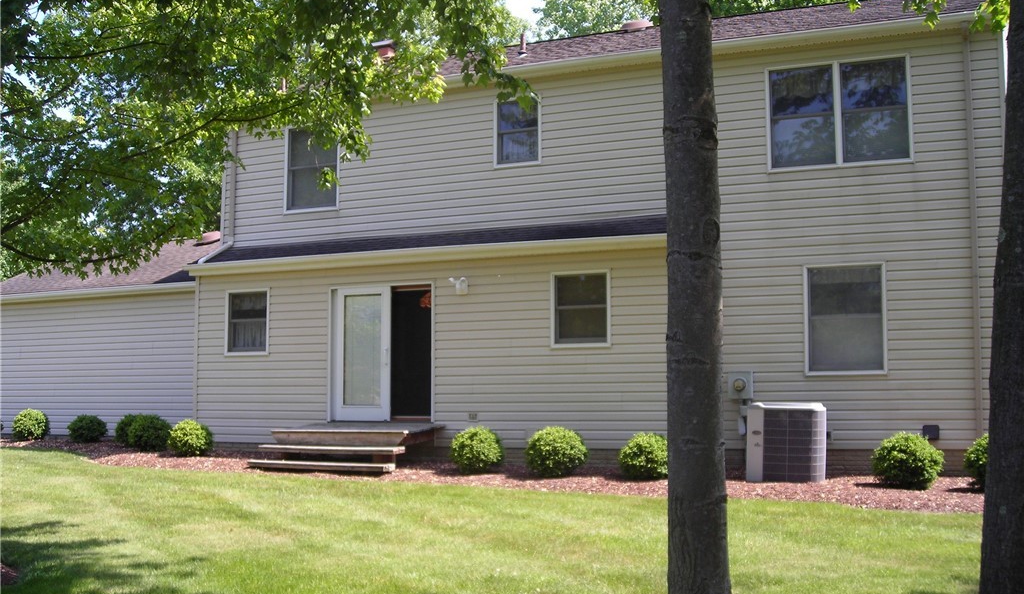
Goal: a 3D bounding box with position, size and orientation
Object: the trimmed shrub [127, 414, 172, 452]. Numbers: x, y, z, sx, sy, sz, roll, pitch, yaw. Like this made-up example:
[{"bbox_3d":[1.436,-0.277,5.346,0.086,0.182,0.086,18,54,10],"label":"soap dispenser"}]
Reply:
[{"bbox_3d":[-5.960,2.235,18.508,0.741,0.617,0.741,-3,-6,25],"label":"trimmed shrub"}]

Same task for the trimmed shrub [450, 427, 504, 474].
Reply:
[{"bbox_3d":[-0.455,2.012,14.820,0.711,0.580,0.711,0,-5,0],"label":"trimmed shrub"}]

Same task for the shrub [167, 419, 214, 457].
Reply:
[{"bbox_3d":[-4.832,2.116,16.894,0.693,0.546,0.693,-2,-5,22],"label":"shrub"}]

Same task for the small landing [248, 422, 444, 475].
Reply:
[{"bbox_3d":[-2.311,2.103,15.752,2.260,0.615,1.600,-3,-6,25],"label":"small landing"}]

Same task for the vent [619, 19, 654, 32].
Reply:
[{"bbox_3d":[2.269,-4.903,20.322,0.600,0.210,0.600,-9,15,2],"label":"vent"}]

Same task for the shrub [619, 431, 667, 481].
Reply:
[{"bbox_3d":[1.680,1.954,13.942,0.714,0.568,0.714,-2,-5,22],"label":"shrub"}]

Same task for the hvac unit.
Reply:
[{"bbox_3d":[3.487,1.825,14.209,0.899,0.957,0.899,-2,-5,22],"label":"hvac unit"}]

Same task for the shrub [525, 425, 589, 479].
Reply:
[{"bbox_3d":[0.563,1.953,14.212,0.796,0.645,0.796,0,-6,0],"label":"shrub"}]

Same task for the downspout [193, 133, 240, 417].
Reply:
[{"bbox_3d":[-4.810,-0.521,18.277,0.364,4.798,0.757,-2,-5,22],"label":"downspout"}]

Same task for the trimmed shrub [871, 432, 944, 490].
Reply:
[{"bbox_3d":[4.598,1.889,13.070,0.811,0.646,0.811,-2,-5,22],"label":"trimmed shrub"}]

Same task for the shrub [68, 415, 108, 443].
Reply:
[{"bbox_3d":[-7.747,2.419,20.561,0.732,0.521,0.732,-3,-6,25],"label":"shrub"}]

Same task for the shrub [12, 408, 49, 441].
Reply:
[{"bbox_3d":[-9.197,2.436,21.472,0.688,0.630,0.688,-3,-6,25],"label":"shrub"}]

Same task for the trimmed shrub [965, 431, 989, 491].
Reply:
[{"bbox_3d":[5.223,1.740,12.018,0.800,0.615,0.800,-3,-6,25],"label":"trimmed shrub"}]

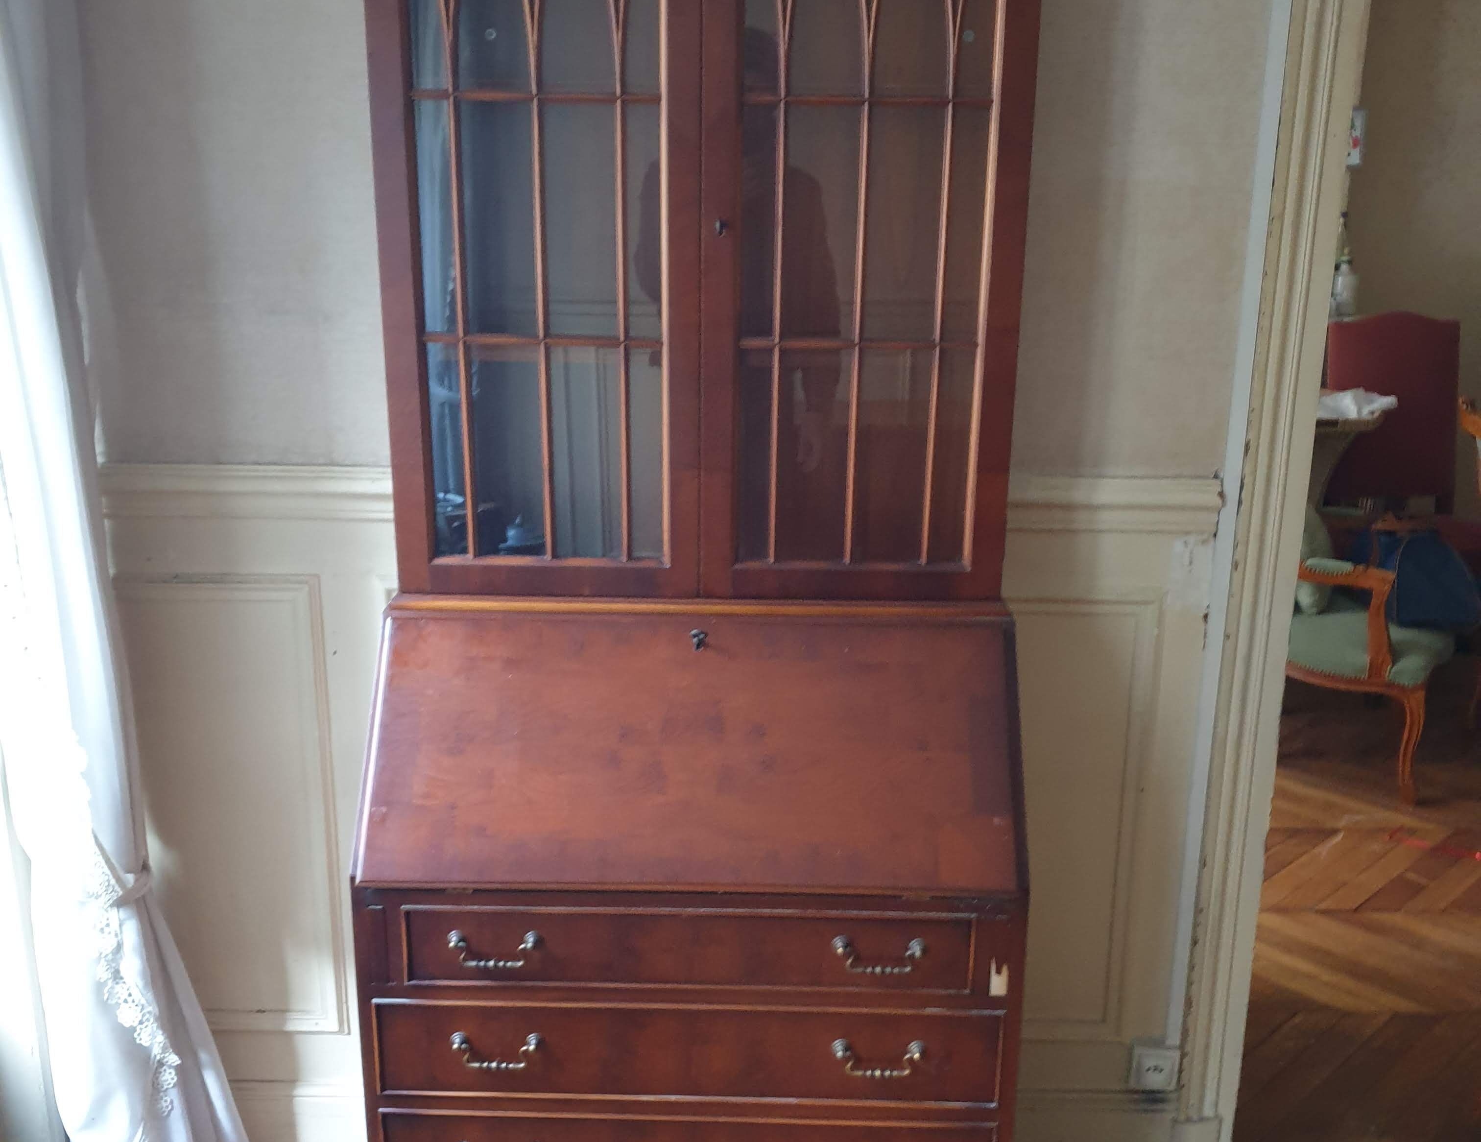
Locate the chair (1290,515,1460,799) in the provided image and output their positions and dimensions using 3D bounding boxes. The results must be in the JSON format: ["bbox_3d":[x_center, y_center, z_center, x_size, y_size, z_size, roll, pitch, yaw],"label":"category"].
[{"bbox_3d":[1.591,0.059,4.028,0.620,0.890,0.620,8,17,23],"label":"chair"}]

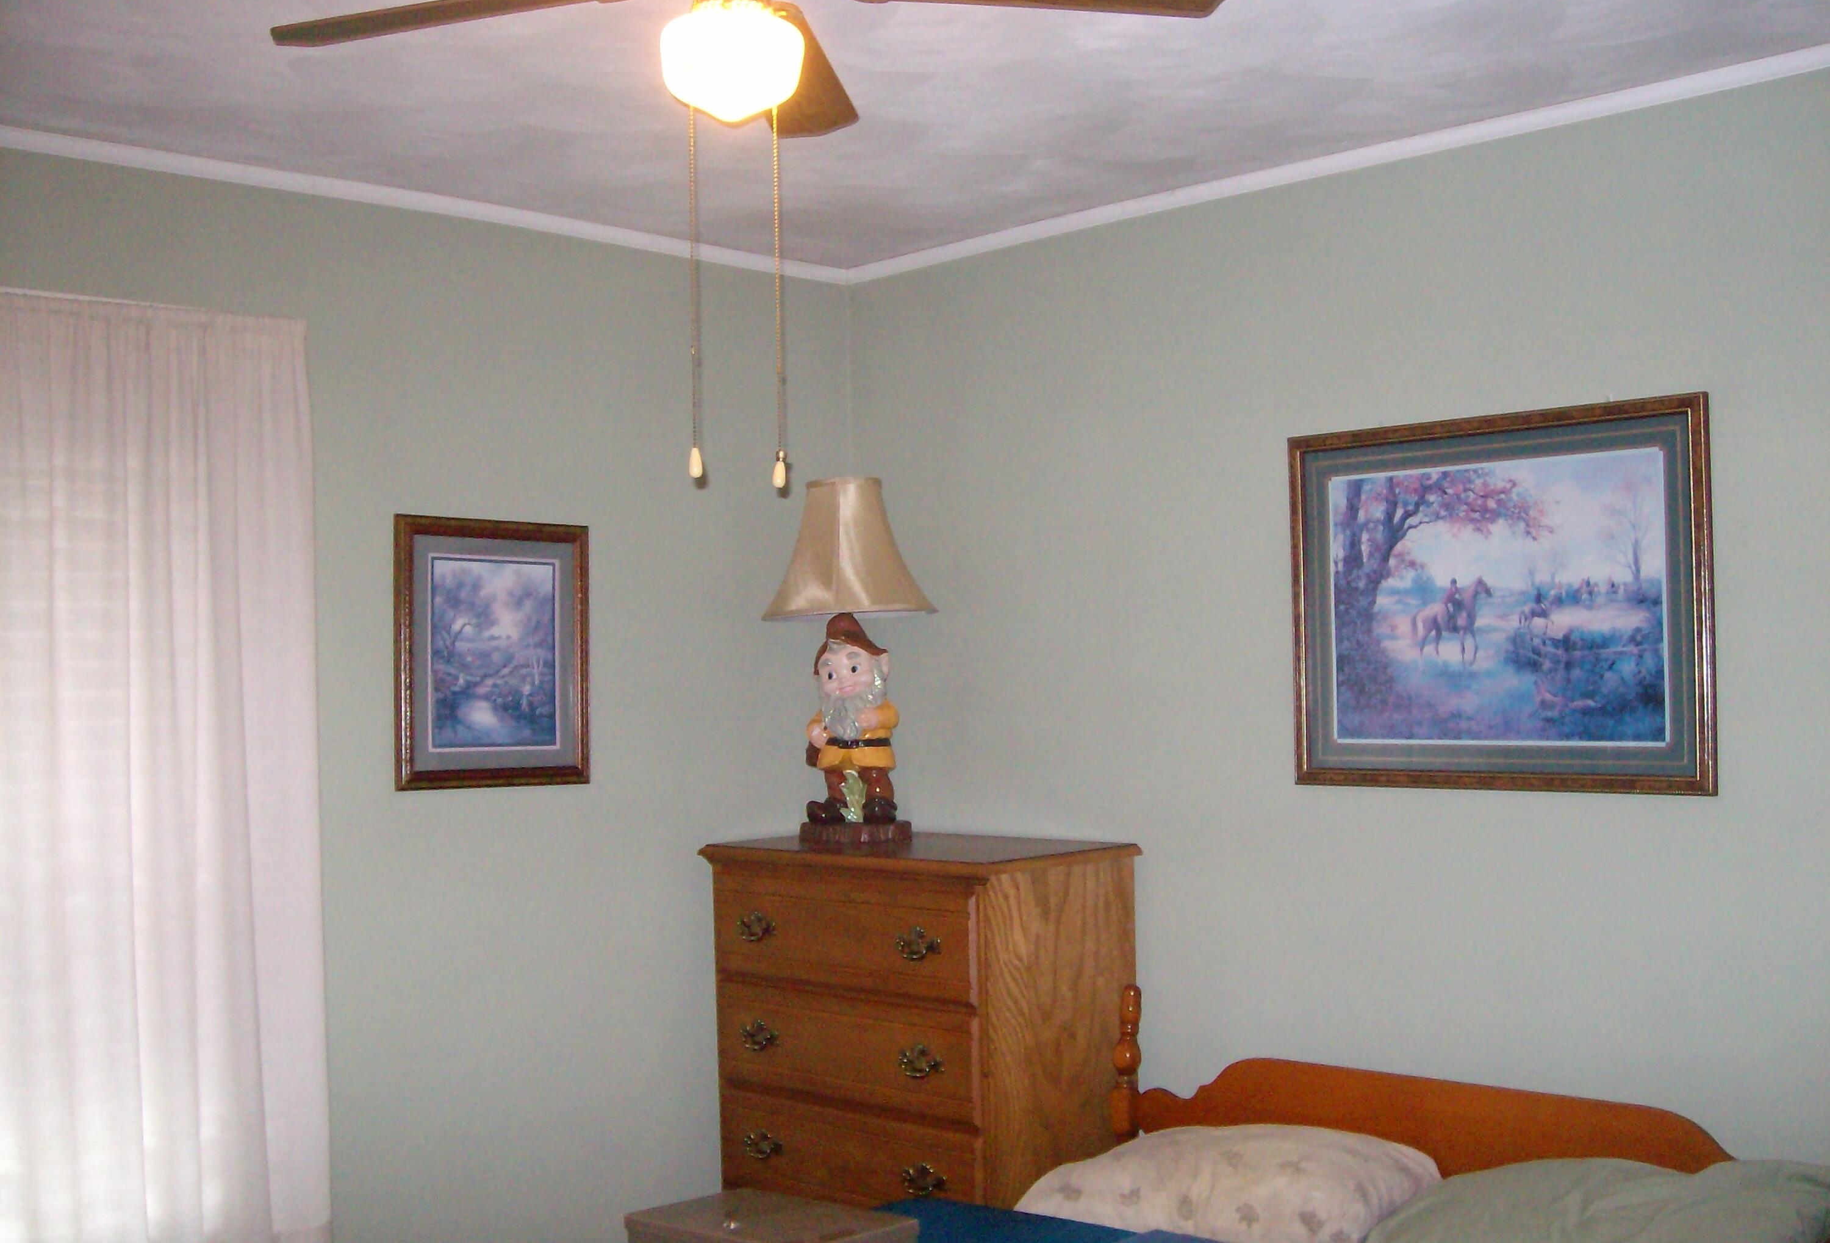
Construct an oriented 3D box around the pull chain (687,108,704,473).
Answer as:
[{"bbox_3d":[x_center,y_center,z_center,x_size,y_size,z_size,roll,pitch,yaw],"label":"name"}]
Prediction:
[{"bbox_3d":[-0.227,-0.357,1.912,0.015,0.421,0.015,-1,-2,0],"label":"pull chain"}]

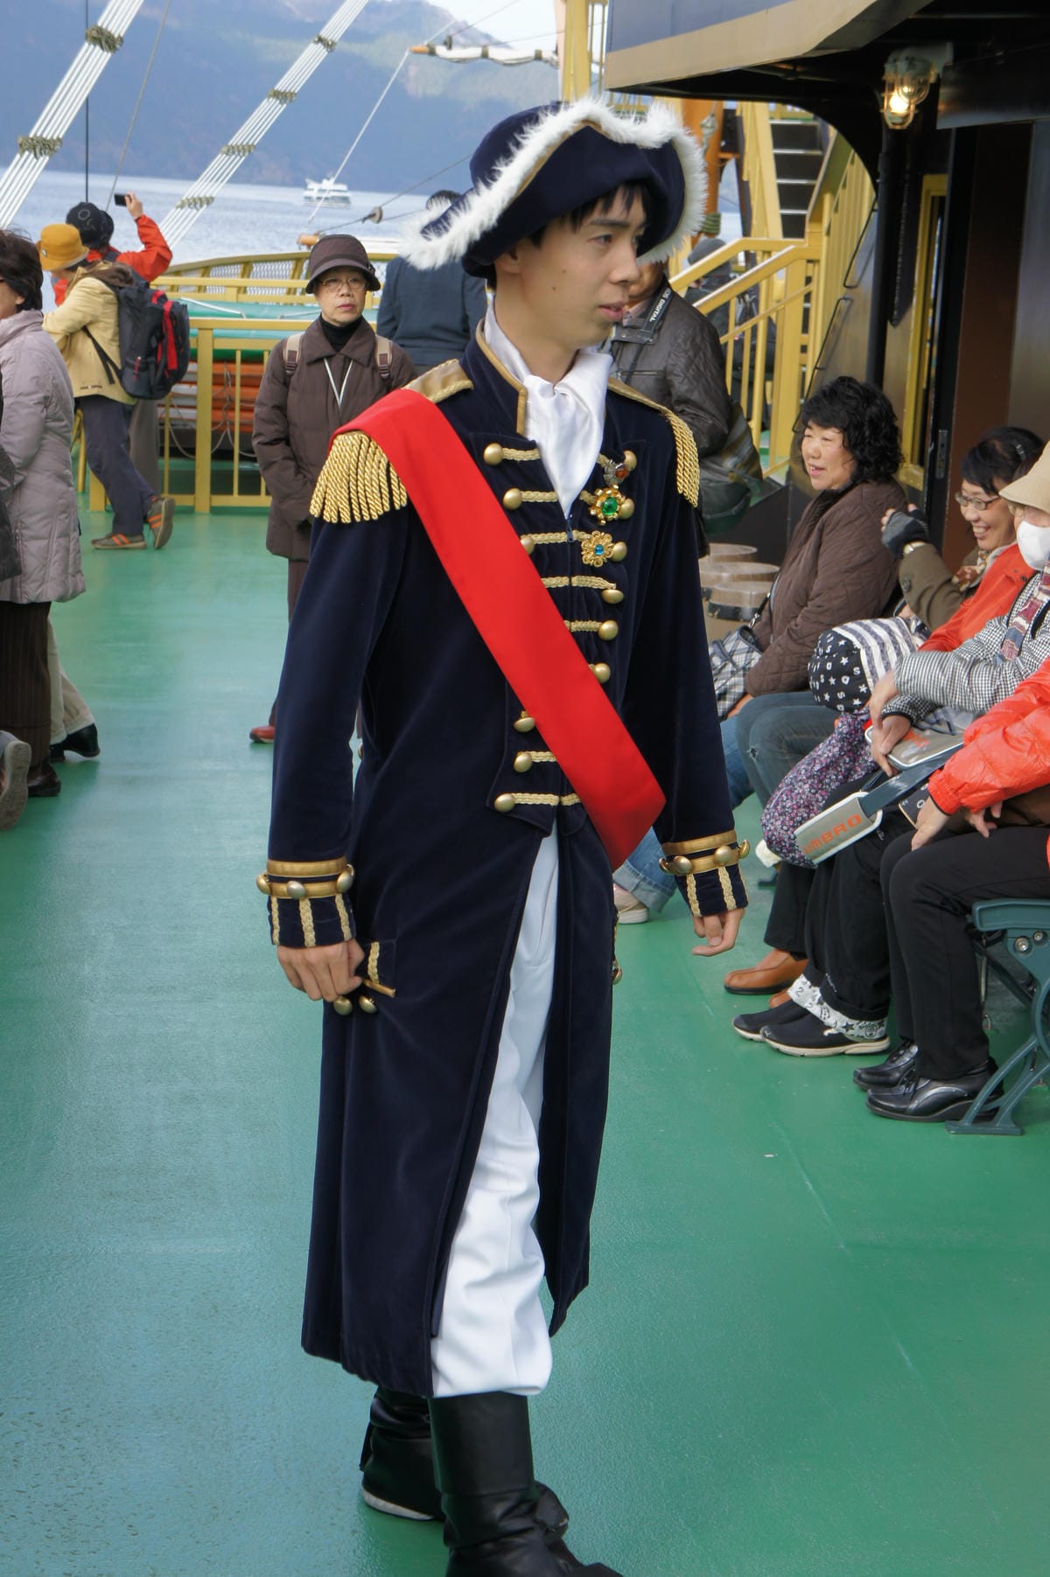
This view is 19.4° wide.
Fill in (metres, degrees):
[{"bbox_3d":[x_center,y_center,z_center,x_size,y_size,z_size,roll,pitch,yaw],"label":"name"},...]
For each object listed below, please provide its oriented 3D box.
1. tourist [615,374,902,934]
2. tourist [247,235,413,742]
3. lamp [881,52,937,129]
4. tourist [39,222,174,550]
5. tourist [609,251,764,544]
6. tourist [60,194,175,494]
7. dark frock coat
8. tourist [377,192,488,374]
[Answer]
[{"bbox_3d":[0.525,-0.330,7.406,0.800,1.290,0.500,0,11,-10],"label":"tourist"},{"bbox_3d":[-0.585,-0.898,9.353,0.490,1.565,0.340,2,11,0],"label":"tourist"},{"bbox_3d":[1.072,-1.948,8.534,0.170,0.230,0.160,1,11,-5],"label":"lamp"},{"bbox_3d":[-1.913,-1.839,14.059,0.580,1.490,0.450,7,12,21],"label":"tourist"},{"bbox_3d":[0.366,-0.777,8.714,0.520,1.650,0.400,11,14,39],"label":"tourist"},{"bbox_3d":[-2.015,-2.100,15.078,0.560,1.600,0.420,0,11,-12],"label":"tourist"},{"bbox_3d":[-0.022,0.086,3.808,0.630,1.300,0.400,-6,14,-35],"label":"dark frock coat"},{"bbox_3d":[-0.422,-1.928,14.297,0.530,1.690,0.340,3,11,3],"label":"tourist"}]

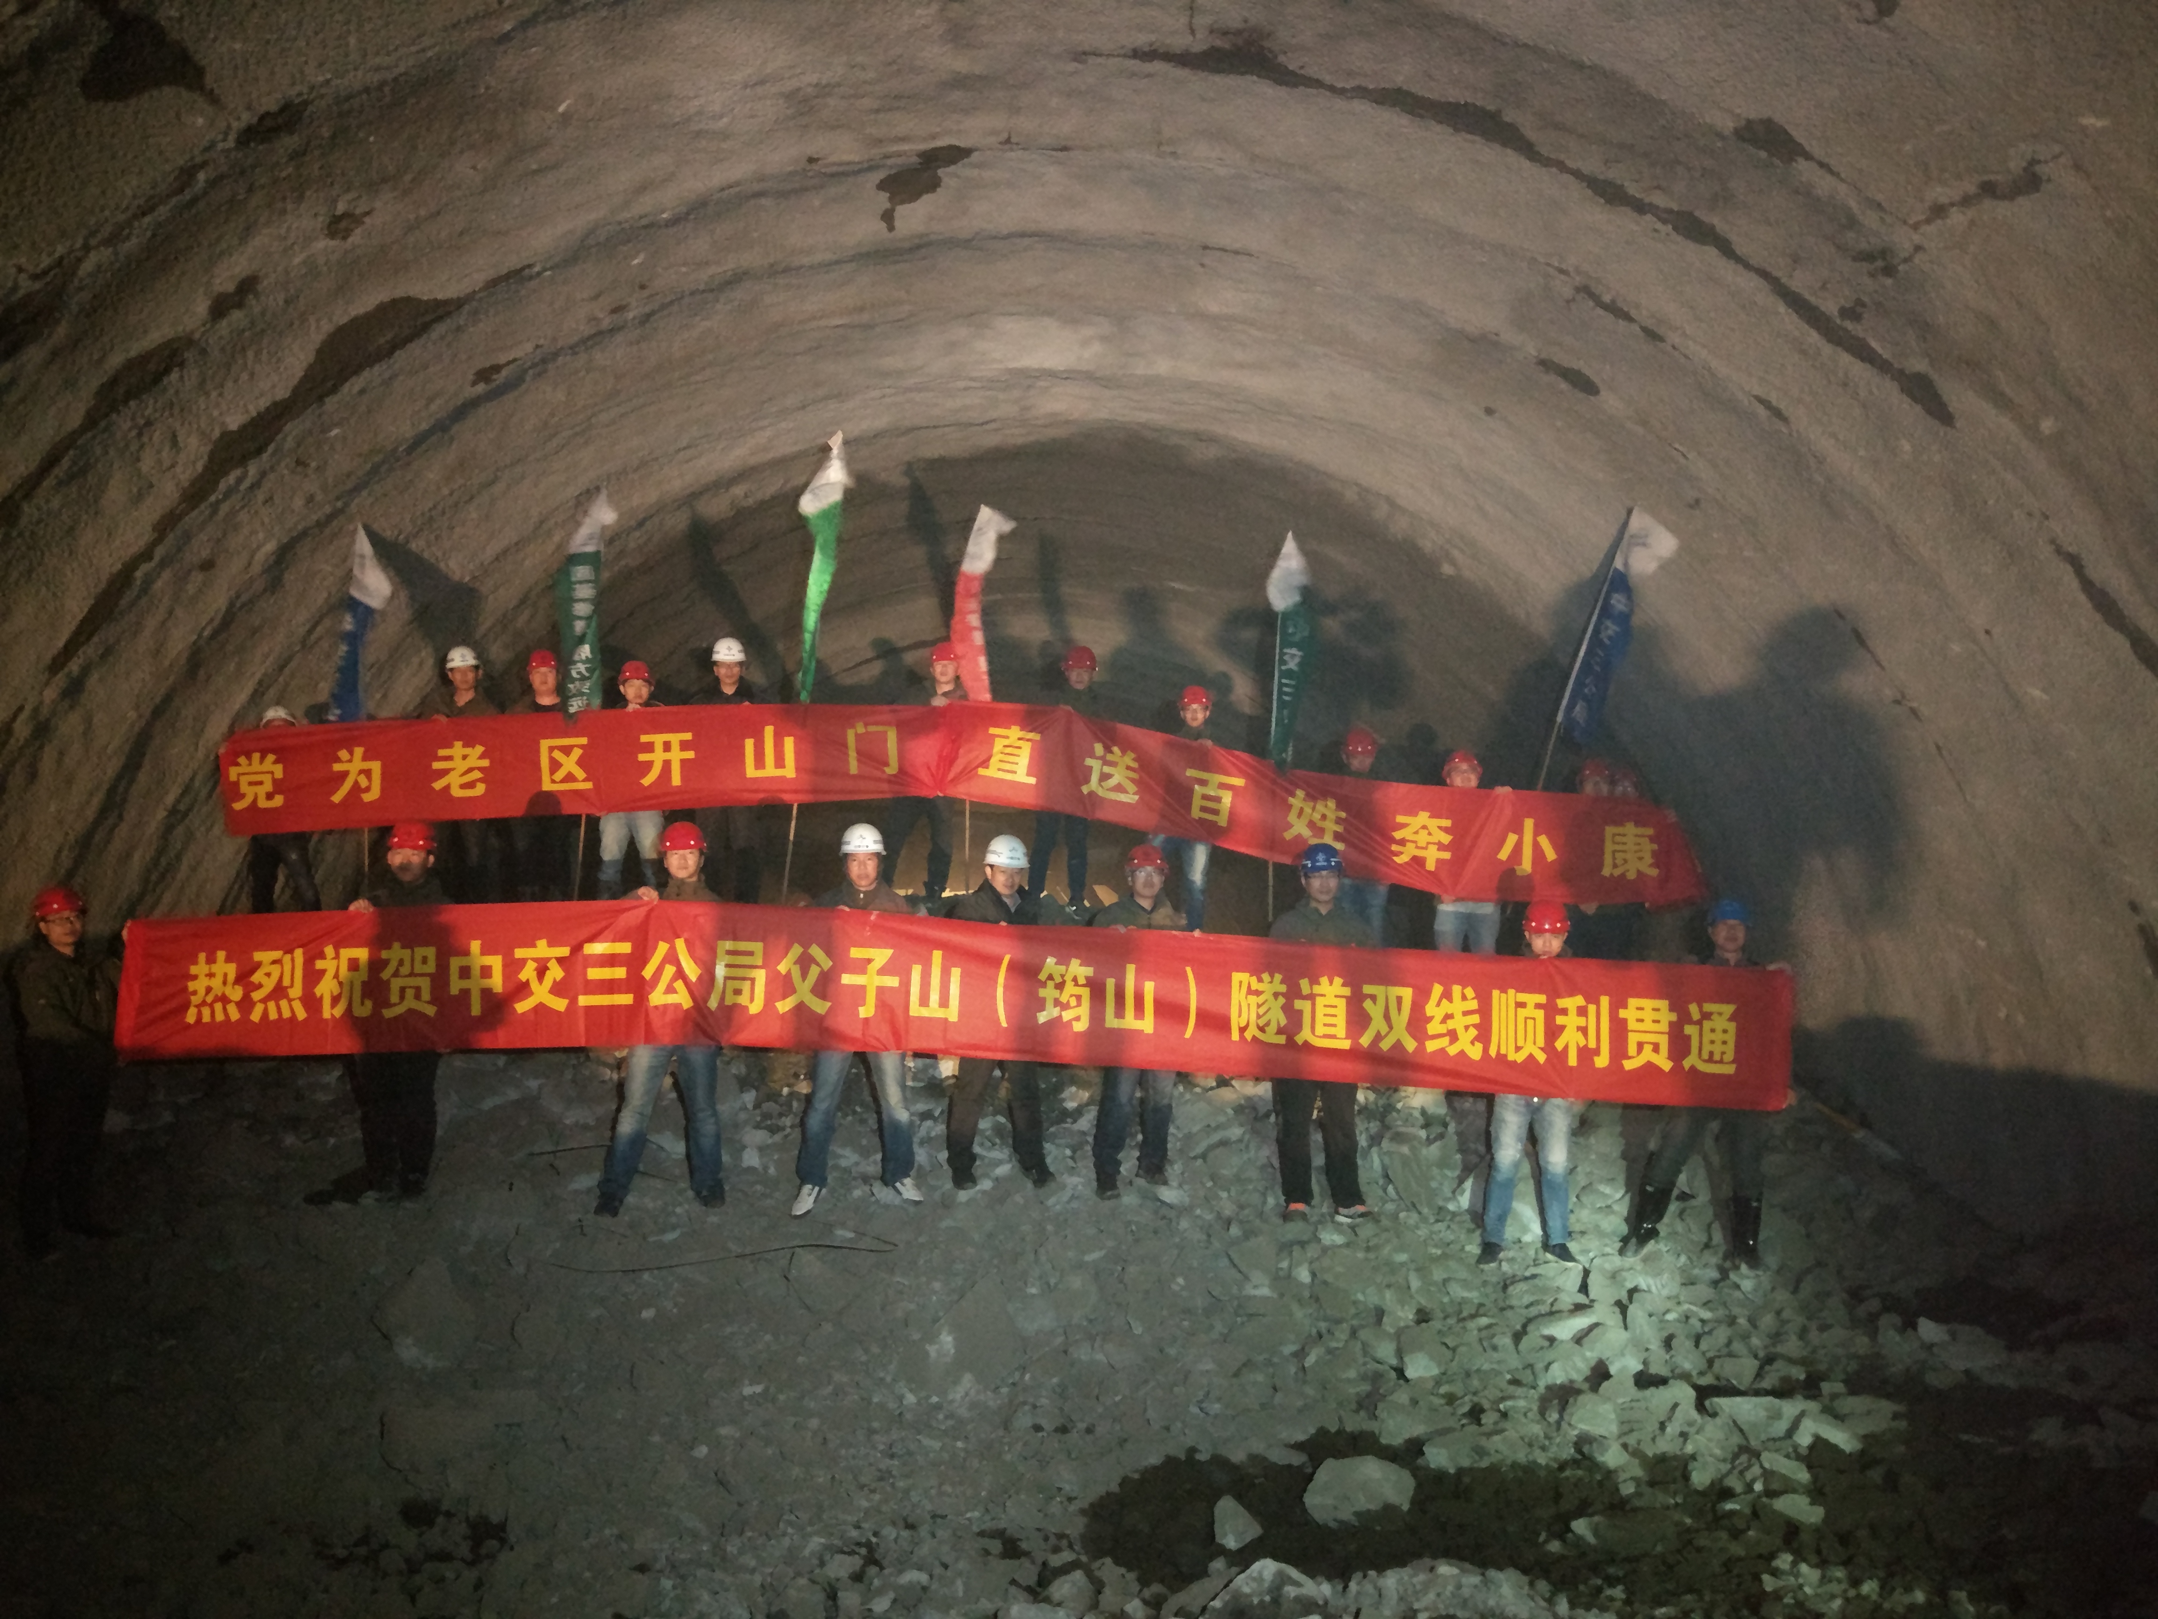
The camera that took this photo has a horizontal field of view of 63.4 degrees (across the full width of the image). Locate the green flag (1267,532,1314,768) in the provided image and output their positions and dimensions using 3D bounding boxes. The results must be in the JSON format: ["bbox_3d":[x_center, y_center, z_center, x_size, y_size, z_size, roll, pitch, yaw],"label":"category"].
[{"bbox_3d":[1.430,-1.077,11.800,0.320,1.580,0.220,1,3,0],"label":"green flag"}]

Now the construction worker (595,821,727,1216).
[{"bbox_3d":[-1.900,0.945,7.950,0.620,1.790,0.420,0,0,-8],"label":"construction worker"}]

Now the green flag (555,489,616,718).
[{"bbox_3d":[-3.356,-1.408,11.900,0.340,1.500,0.220,4,3,0],"label":"green flag"}]

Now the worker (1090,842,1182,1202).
[{"bbox_3d":[0.282,1.025,8.450,0.500,1.715,0.400,0,0,1],"label":"worker"}]

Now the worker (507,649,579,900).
[{"bbox_3d":[-3.686,-0.249,12.000,0.500,1.730,0.360,1,3,-7],"label":"worker"}]

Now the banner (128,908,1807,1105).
[{"bbox_3d":[-0.578,0.916,8.250,8.000,0.820,0.350,1,3,0],"label":"banner"}]

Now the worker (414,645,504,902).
[{"bbox_3d":[-3.986,-0.185,11.200,0.570,1.740,0.380,0,0,-12],"label":"worker"}]

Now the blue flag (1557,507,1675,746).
[{"bbox_3d":[3.515,-1.205,11.500,0.420,1.550,0.250,18,3,0],"label":"blue flag"}]

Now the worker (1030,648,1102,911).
[{"bbox_3d":[-0.092,-0.236,11.900,0.500,1.760,0.360,1,3,-2],"label":"worker"}]

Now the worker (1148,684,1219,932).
[{"bbox_3d":[0.710,0.040,11.400,0.530,1.720,0.380,0,0,2],"label":"worker"}]

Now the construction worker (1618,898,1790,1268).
[{"bbox_3d":[3.059,1.325,8.550,0.800,1.760,0.420,2,3,9],"label":"construction worker"}]

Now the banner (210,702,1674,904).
[{"bbox_3d":[-0.738,-0.021,11.000,9.370,1.250,0.500,0,0,-2],"label":"banner"}]

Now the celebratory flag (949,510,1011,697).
[{"bbox_3d":[-0.625,-1.298,11.150,0.400,1.320,0.220,0,0,-2],"label":"celebratory flag"}]

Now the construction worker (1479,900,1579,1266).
[{"bbox_3d":[2.196,1.318,8.500,0.530,1.750,0.400,1,3,6],"label":"construction worker"}]

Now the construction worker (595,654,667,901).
[{"bbox_3d":[-2.861,-0.107,11.200,0.520,1.700,0.380,0,0,-9],"label":"construction worker"}]

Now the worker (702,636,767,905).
[{"bbox_3d":[-2.223,-0.234,11.200,0.530,1.750,0.380,0,0,-7],"label":"worker"}]

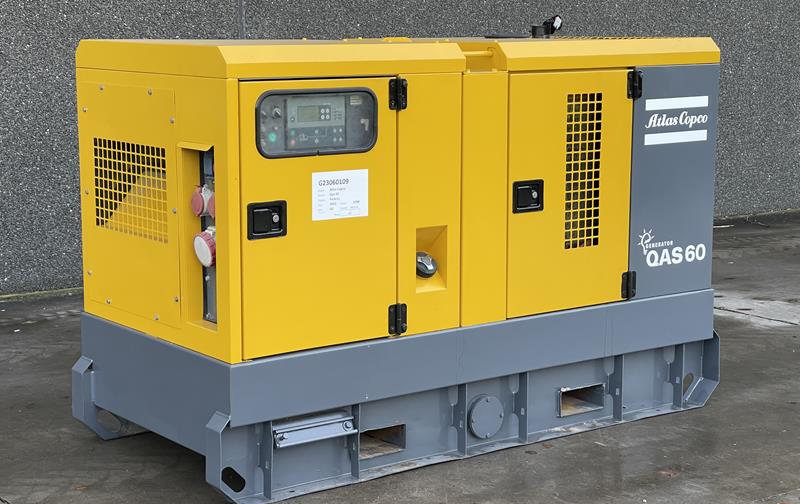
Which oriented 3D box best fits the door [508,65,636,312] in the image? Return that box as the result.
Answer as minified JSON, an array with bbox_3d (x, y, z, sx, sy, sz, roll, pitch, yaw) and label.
[{"bbox_3d":[0.591,-0.212,5.182,0.589,0.836,0.040,-6,11,-36],"label":"door"}]

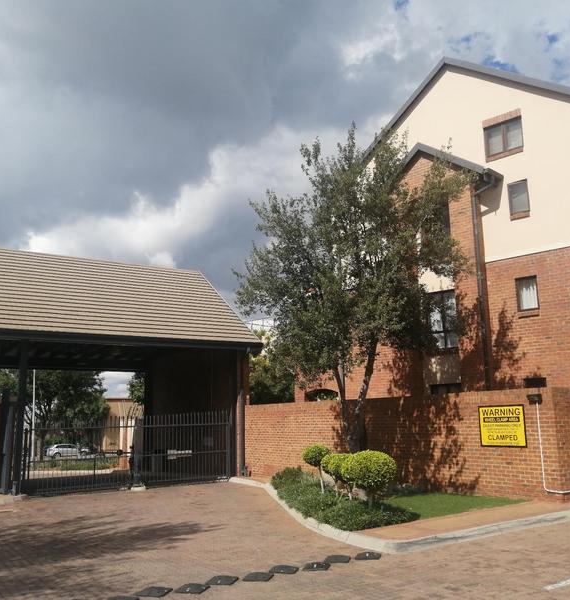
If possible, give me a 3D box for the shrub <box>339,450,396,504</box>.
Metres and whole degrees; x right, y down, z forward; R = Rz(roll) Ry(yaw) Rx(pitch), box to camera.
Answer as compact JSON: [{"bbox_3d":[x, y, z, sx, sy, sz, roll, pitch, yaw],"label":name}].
[{"bbox_3d":[1.646,3.484,12.154,1.100,1.074,1.100,-1,-11,0],"label":"shrub"}]

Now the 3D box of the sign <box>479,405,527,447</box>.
[{"bbox_3d":[4.644,2.703,13.390,0.040,0.909,1.165,6,-13,-32],"label":"sign"}]

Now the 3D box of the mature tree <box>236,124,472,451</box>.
[{"bbox_3d":[1.879,-0.082,17.120,6.000,10.190,5.600,-1,-11,0],"label":"mature tree"}]

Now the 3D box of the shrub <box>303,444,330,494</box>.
[{"bbox_3d":[0.762,3.949,14.410,0.650,1.170,0.650,-1,-11,0],"label":"shrub"}]

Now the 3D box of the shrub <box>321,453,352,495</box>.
[{"bbox_3d":[1.175,3.874,13.710,0.740,0.996,0.740,-1,-11,0],"label":"shrub"}]

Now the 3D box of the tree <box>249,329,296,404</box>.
[{"bbox_3d":[-0.555,4.339,27.682,4.000,6.208,4.000,-1,-11,0],"label":"tree"}]

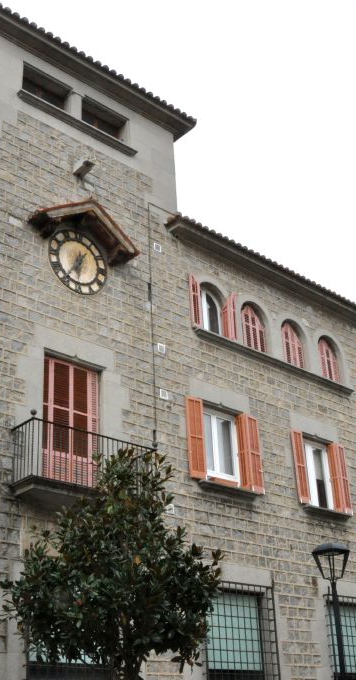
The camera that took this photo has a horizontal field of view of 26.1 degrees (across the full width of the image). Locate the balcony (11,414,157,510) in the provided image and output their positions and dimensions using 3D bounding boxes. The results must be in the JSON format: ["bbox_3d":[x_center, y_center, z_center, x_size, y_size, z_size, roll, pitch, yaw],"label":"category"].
[{"bbox_3d":[-1.516,2.117,12.682,2.534,1.174,0.659,21,-36,-37],"label":"balcony"}]

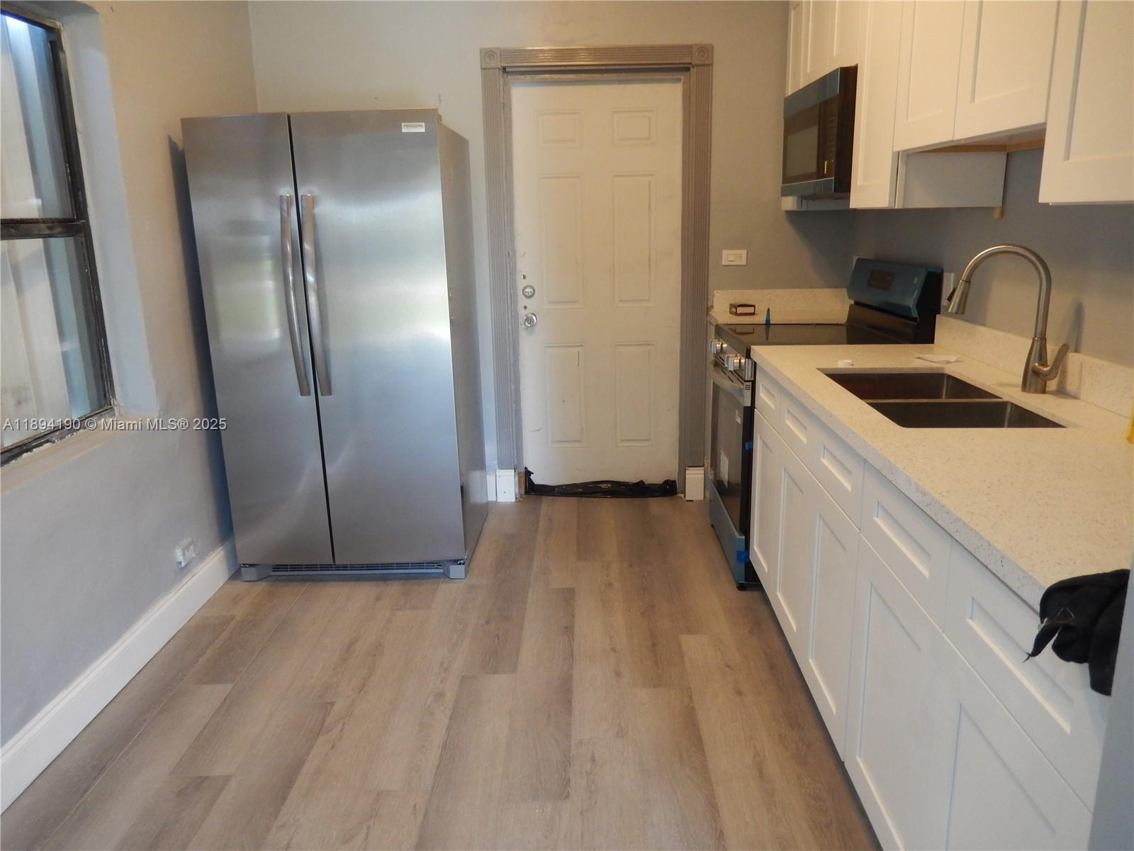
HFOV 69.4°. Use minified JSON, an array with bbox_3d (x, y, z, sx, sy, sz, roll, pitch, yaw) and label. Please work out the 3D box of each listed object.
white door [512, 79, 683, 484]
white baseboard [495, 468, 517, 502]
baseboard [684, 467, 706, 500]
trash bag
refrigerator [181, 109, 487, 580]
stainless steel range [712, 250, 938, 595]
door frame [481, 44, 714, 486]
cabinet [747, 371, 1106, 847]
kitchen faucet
[{"bbox_3d":[0.153,-0.608,3.912,0.790,1.934,0.055,-1,15,2],"label":"white door"},{"bbox_3d":[-0.303,0.299,4.069,0.094,0.168,0.030,-1,15,2],"label":"white baseboard"},{"bbox_3d":[0.634,0.286,4.043,0.098,0.168,0.030,-1,15,2],"label":"baseboard"},{"bbox_3d":[0.172,0.289,4.133,0.786,0.136,0.101,-1,15,2],"label":"trash bag"},{"bbox_3d":[-0.845,-0.315,3.349,0.878,1.742,0.836,-1,15,2],"label":"refrigerator"},{"bbox_3d":[0.952,-0.052,3.303,0.690,1.183,0.760,-1,15,2],"label":"stainless steel range"},{"bbox_3d":[0.151,-0.667,3.849,1.022,2.040,0.126,-1,15,2],"label":"door frame"},{"bbox_3d":[0.957,0.444,1.998,0.609,0.881,2.055,-1,15,2],"label":"cabinet"},{"bbox_3d":[1.109,-0.264,2.054,0.265,0.371,0.101,-1,15,2],"label":"kitchen faucet"}]

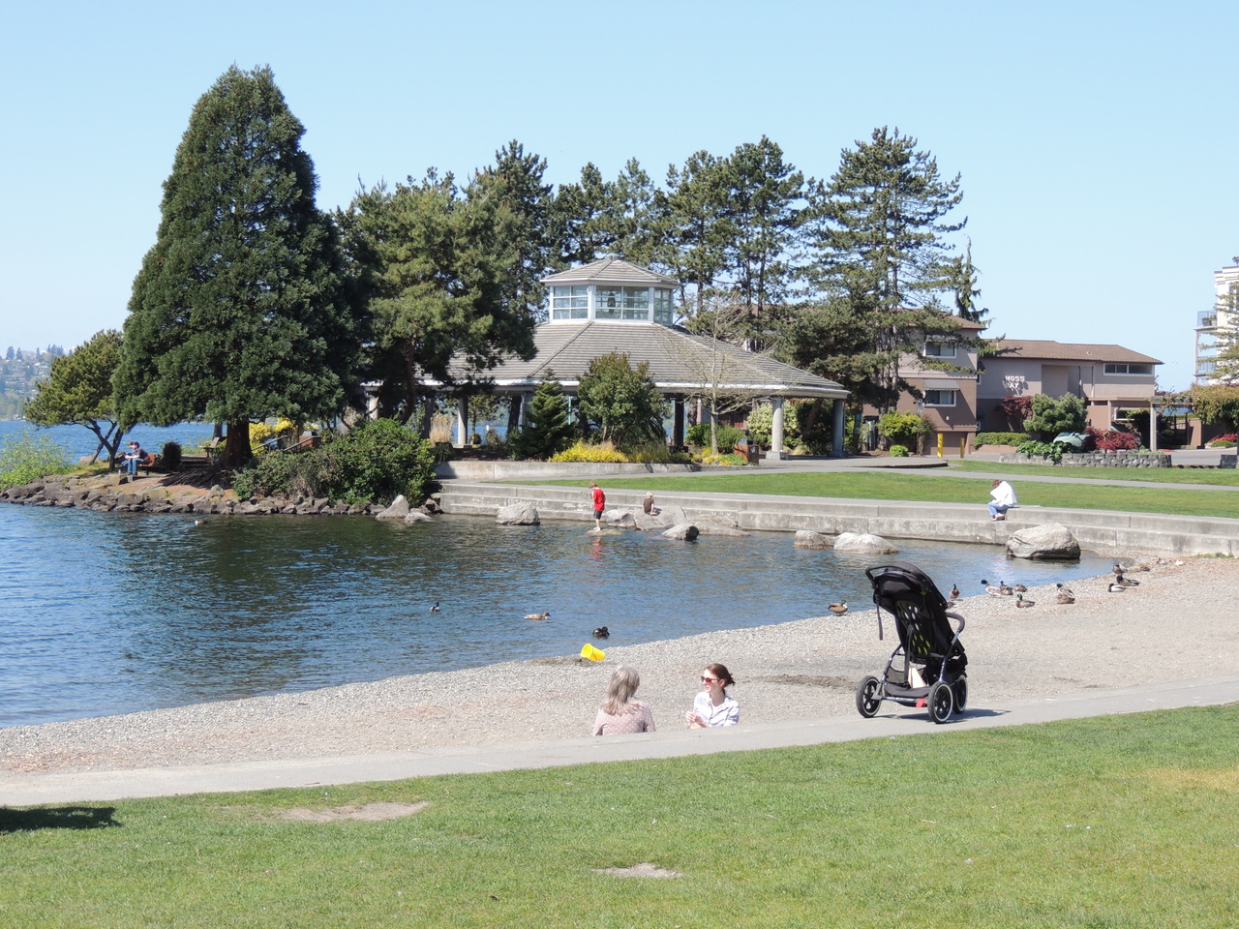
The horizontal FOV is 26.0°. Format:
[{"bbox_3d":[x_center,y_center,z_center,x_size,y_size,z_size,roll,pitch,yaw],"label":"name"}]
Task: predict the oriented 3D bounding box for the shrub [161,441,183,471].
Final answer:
[{"bbox_3d":[-17.416,-0.328,104.500,0.780,1.120,0.780,1,1,0],"label":"shrub"}]

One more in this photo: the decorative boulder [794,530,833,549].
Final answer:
[{"bbox_3d":[4.634,1.810,64.100,0.980,0.470,0.800,1,1,0],"label":"decorative boulder"}]

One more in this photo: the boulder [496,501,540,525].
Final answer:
[{"bbox_3d":[-2.909,1.426,77.200,1.300,0.720,1.050,1,1,0],"label":"boulder"}]

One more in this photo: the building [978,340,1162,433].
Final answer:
[{"bbox_3d":[27.468,-4.193,164.000,11.600,7.000,7.200,0,1,-14],"label":"building"}]

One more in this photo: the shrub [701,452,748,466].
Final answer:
[{"bbox_3d":[4.225,-0.253,108.000,1.850,0.560,1.300,1,1,0],"label":"shrub"}]

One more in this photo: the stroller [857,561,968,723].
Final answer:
[{"bbox_3d":[2.260,1.280,19.400,0.620,1.100,0.980,1,1,40],"label":"stroller"}]

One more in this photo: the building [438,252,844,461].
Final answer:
[{"bbox_3d":[-0.327,-5.007,123.940,22.800,9.238,19.745,0,1,-11],"label":"building"}]

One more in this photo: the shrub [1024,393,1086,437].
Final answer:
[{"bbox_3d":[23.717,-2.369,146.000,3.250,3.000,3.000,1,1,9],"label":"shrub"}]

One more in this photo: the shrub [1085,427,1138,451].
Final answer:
[{"bbox_3d":[20.261,-1.032,110.500,2.200,1.070,1.900,1,1,10],"label":"shrub"}]

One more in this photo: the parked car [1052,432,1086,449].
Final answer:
[{"bbox_3d":[22.600,-1.085,127.000,4.300,1.450,1.750,0,1,-25],"label":"parked car"}]

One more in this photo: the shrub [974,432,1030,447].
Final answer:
[{"bbox_3d":[20.964,-1.325,147.000,3.100,0.950,1.300,0,1,-15],"label":"shrub"}]

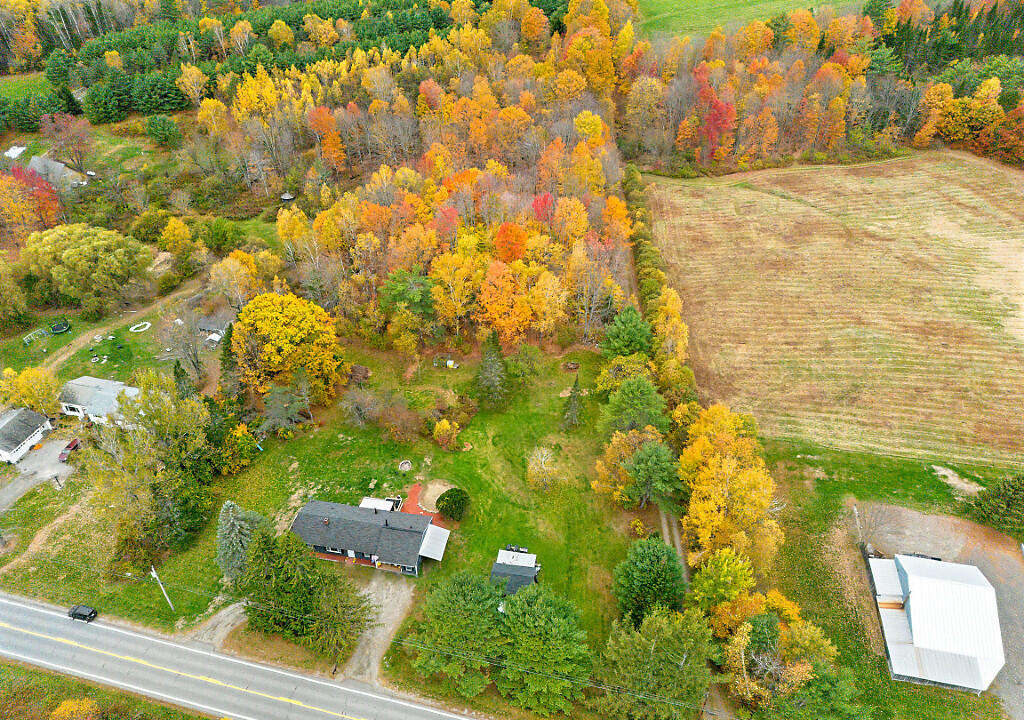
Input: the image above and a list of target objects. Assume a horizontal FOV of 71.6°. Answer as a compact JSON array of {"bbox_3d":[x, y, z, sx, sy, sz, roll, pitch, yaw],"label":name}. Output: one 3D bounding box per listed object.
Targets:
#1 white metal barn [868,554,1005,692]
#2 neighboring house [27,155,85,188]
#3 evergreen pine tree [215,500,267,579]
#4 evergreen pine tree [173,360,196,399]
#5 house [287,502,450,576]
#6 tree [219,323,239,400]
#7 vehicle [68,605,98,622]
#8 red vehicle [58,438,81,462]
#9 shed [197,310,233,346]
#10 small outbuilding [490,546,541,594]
[{"bbox_3d":[62.871,37.450,104.814,14.100,7.320,19.980,8,39,10],"label":"white metal barn"},{"bbox_3d":[-149.500,-61.400,231.500,16.500,7.000,8.800,20,42,23],"label":"neighboring house"},{"bbox_3d":[-42.900,27.200,111.400,6.500,15.200,6.500,0,38,0],"label":"evergreen pine tree"},{"bbox_3d":[-69.153,3.876,149.094,4.300,9.800,4.300,0,36,0],"label":"evergreen pine tree"},{"bbox_3d":[-23.653,29.464,118.969,25.200,4.500,10.600,6,37,8],"label":"house"},{"bbox_3d":[-57.400,-0.450,145.200,4.800,17.000,4.800,0,38,0],"label":"tree"},{"bbox_3d":[-65.136,38.616,107.884,4.200,1.680,1.800,9,39,11],"label":"vehicle"},{"bbox_3d":[-85.600,17.448,137.560,1.850,1.700,4.700,4,37,5],"label":"red vehicle"},{"bbox_3d":[-71.000,-7.824,169.864,6.900,3.900,7.000,5,37,6],"label":"shed"},{"bbox_3d":[0.165,34.377,113.338,6.700,3.300,8.200,6,37,8],"label":"small outbuilding"}]

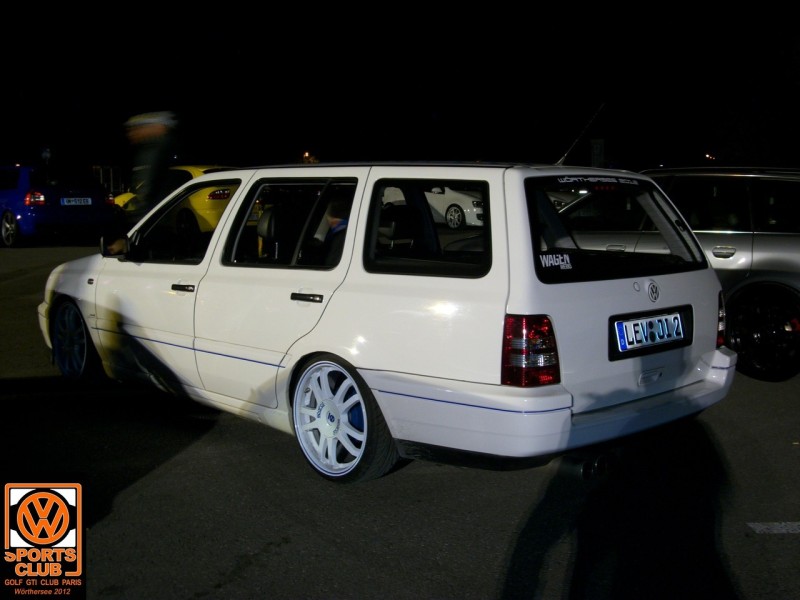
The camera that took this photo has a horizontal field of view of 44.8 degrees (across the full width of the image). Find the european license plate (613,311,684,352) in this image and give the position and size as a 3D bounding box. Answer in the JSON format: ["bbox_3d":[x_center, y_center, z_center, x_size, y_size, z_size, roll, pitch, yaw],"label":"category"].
[{"bbox_3d":[0.977,0.122,3.778,0.452,0.110,0.012,-6,-3,-42],"label":"european license plate"}]

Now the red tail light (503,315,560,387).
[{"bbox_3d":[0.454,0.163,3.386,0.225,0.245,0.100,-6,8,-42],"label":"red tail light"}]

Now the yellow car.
[{"bbox_3d":[-3.831,-1.790,18.287,1.760,1.450,4.250,-6,9,-40],"label":"yellow car"}]

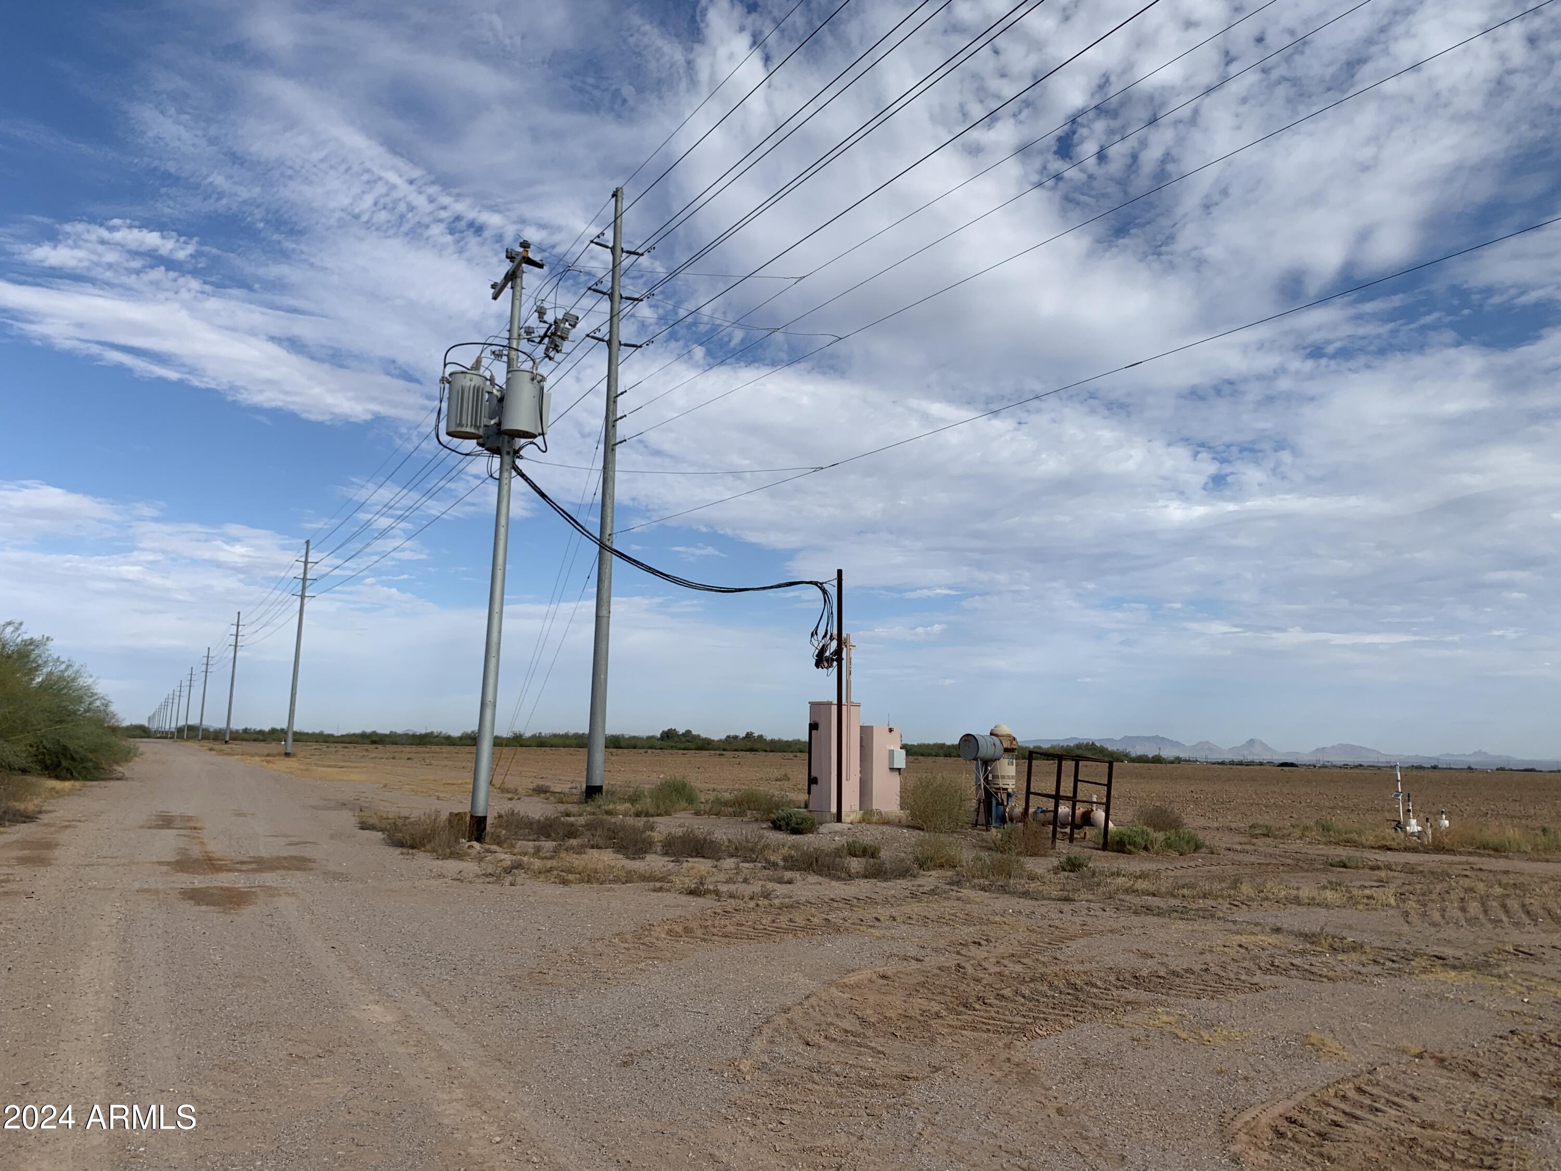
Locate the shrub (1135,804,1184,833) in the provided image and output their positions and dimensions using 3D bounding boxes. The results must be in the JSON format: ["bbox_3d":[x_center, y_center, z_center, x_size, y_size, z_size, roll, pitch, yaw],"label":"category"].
[{"bbox_3d":[8.306,5.104,25.677,1.094,0.611,1.040,1,-8,0],"label":"shrub"}]

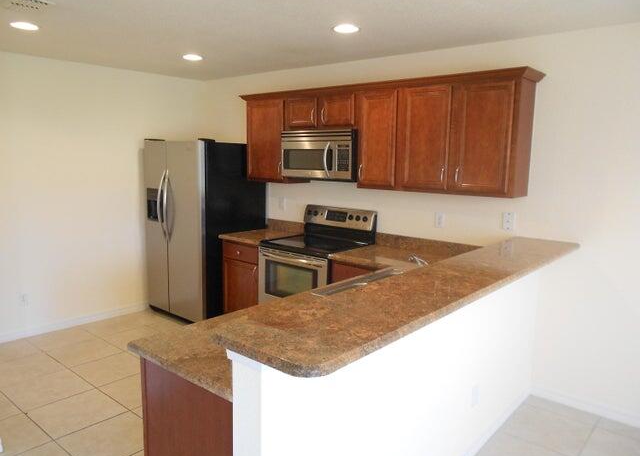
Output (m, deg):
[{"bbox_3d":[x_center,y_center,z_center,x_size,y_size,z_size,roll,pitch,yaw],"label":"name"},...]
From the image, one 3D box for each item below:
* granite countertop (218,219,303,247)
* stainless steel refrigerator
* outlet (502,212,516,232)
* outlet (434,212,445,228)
[{"bbox_3d":[-0.509,0.030,4.549,0.545,0.145,0.650,8,11,39],"label":"granite countertop"},{"bbox_3d":[-1.157,0.023,4.897,0.925,1.770,0.815,8,11,37],"label":"stainless steel refrigerator"},{"bbox_3d":[1.338,-0.042,3.392,0.080,0.127,0.010,8,11,39],"label":"outlet"},{"bbox_3d":[0.934,-0.059,3.733,0.074,0.117,0.010,8,11,39],"label":"outlet"}]

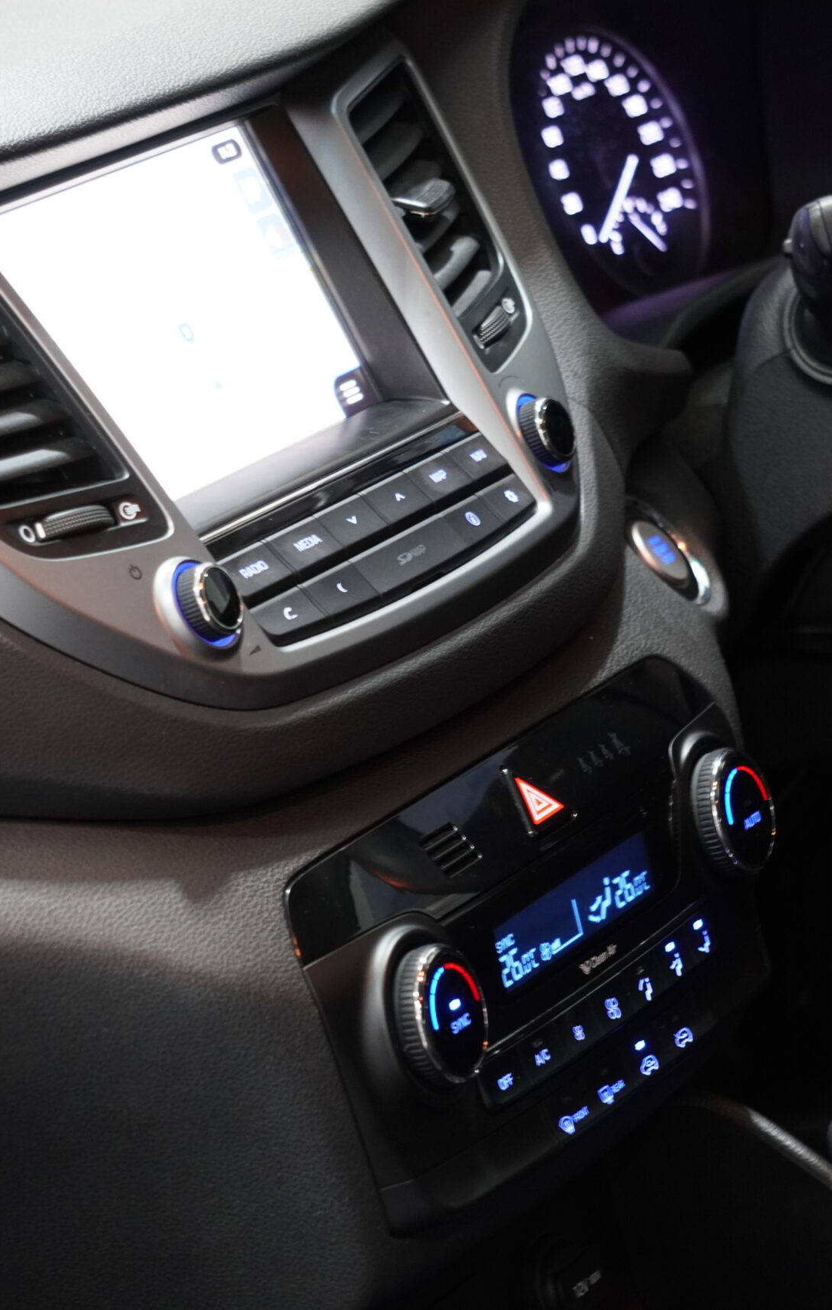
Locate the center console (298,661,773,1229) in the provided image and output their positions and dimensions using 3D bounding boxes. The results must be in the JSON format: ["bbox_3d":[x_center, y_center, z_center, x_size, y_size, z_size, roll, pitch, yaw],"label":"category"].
[{"bbox_3d":[0.046,0.091,1.941,0.043,0.127,0.285,-12,9,31],"label":"center console"}]

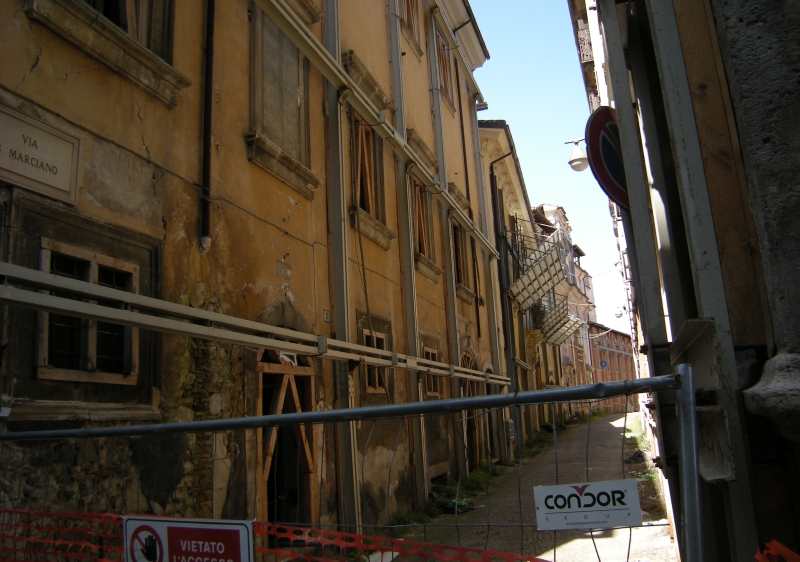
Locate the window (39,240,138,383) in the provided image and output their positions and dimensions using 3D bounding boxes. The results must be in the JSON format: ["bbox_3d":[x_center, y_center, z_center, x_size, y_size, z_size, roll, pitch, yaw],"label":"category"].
[{"bbox_3d":[-2.626,0.305,5.485,0.200,1.105,1.084,-8,-14,18],"label":"window"}]

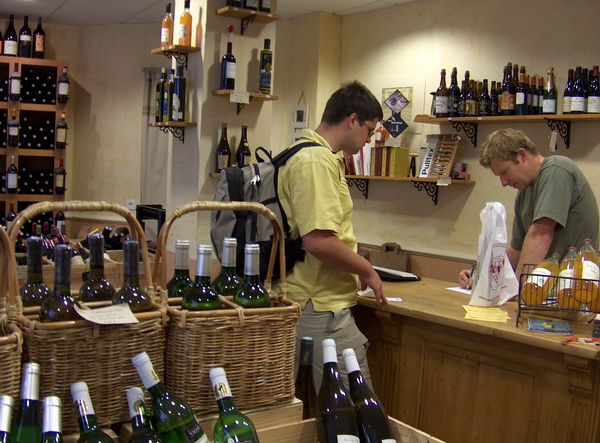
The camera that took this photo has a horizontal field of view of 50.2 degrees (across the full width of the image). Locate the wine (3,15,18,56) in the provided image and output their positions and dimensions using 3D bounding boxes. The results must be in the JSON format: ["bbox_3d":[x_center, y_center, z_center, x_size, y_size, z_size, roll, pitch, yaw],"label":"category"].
[{"bbox_3d":[-2.319,-1.494,5.150,0.103,0.331,0.103,2,4,-15],"label":"wine"}]

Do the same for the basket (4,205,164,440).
[{"bbox_3d":[-0.443,0.171,1.313,0.270,0.420,0.225,0,6,-34],"label":"basket"}]

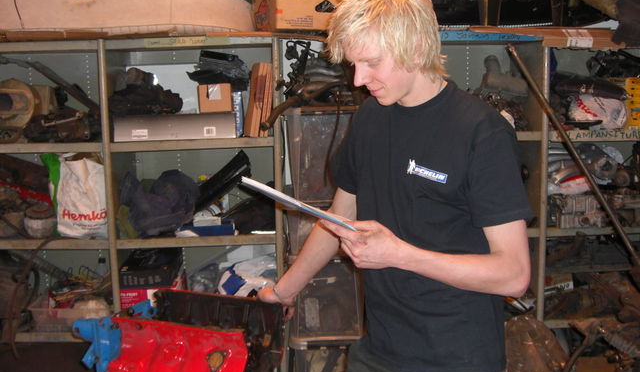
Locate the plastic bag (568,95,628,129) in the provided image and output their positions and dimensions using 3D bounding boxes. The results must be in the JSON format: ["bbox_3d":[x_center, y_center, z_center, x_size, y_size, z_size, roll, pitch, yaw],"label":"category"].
[{"bbox_3d":[1.245,-0.333,3.146,0.250,0.150,0.180,-1,7,0],"label":"plastic bag"}]

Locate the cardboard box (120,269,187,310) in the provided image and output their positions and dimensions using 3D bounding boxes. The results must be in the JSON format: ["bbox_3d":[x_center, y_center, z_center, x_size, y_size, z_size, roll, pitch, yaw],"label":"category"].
[{"bbox_3d":[-0.791,0.501,3.301,0.260,0.270,0.300,-1,7,0],"label":"cardboard box"}]

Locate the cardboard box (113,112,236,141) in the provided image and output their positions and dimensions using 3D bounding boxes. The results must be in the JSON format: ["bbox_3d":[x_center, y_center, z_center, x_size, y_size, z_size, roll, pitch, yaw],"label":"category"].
[{"bbox_3d":[-0.624,-0.269,3.160,0.530,0.115,0.270,-1,7,0],"label":"cardboard box"}]

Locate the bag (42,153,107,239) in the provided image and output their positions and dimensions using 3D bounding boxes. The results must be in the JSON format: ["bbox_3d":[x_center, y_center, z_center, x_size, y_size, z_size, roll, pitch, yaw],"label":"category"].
[{"bbox_3d":[-1.099,0.052,3.191,0.280,0.370,0.170,1,8,12],"label":"bag"}]

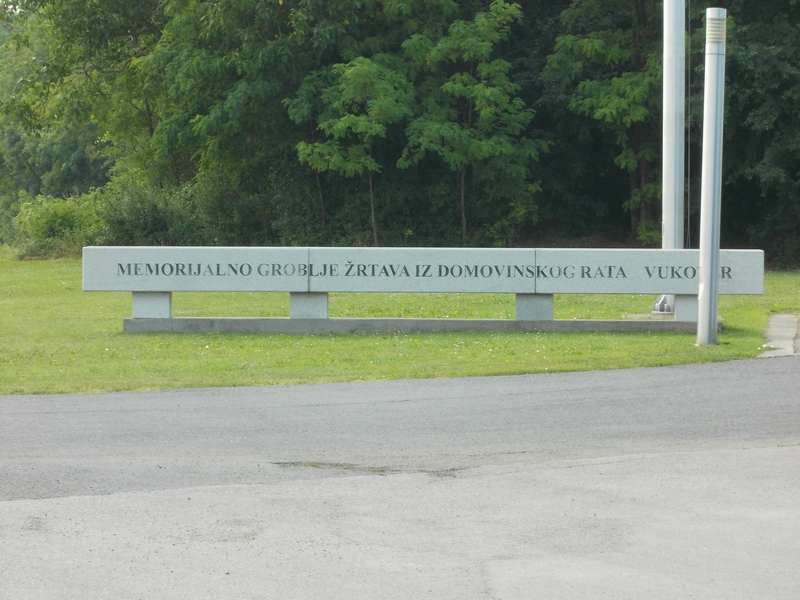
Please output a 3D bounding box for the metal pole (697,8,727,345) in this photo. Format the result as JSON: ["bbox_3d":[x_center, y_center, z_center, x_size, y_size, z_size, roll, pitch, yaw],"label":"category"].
[{"bbox_3d":[2.919,-1.148,30.265,0.187,3.143,0.187,1,3,0],"label":"metal pole"}]

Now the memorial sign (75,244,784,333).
[{"bbox_3d":[0.232,-0.104,32.510,6.802,0.848,0.420,0,3,2],"label":"memorial sign"}]

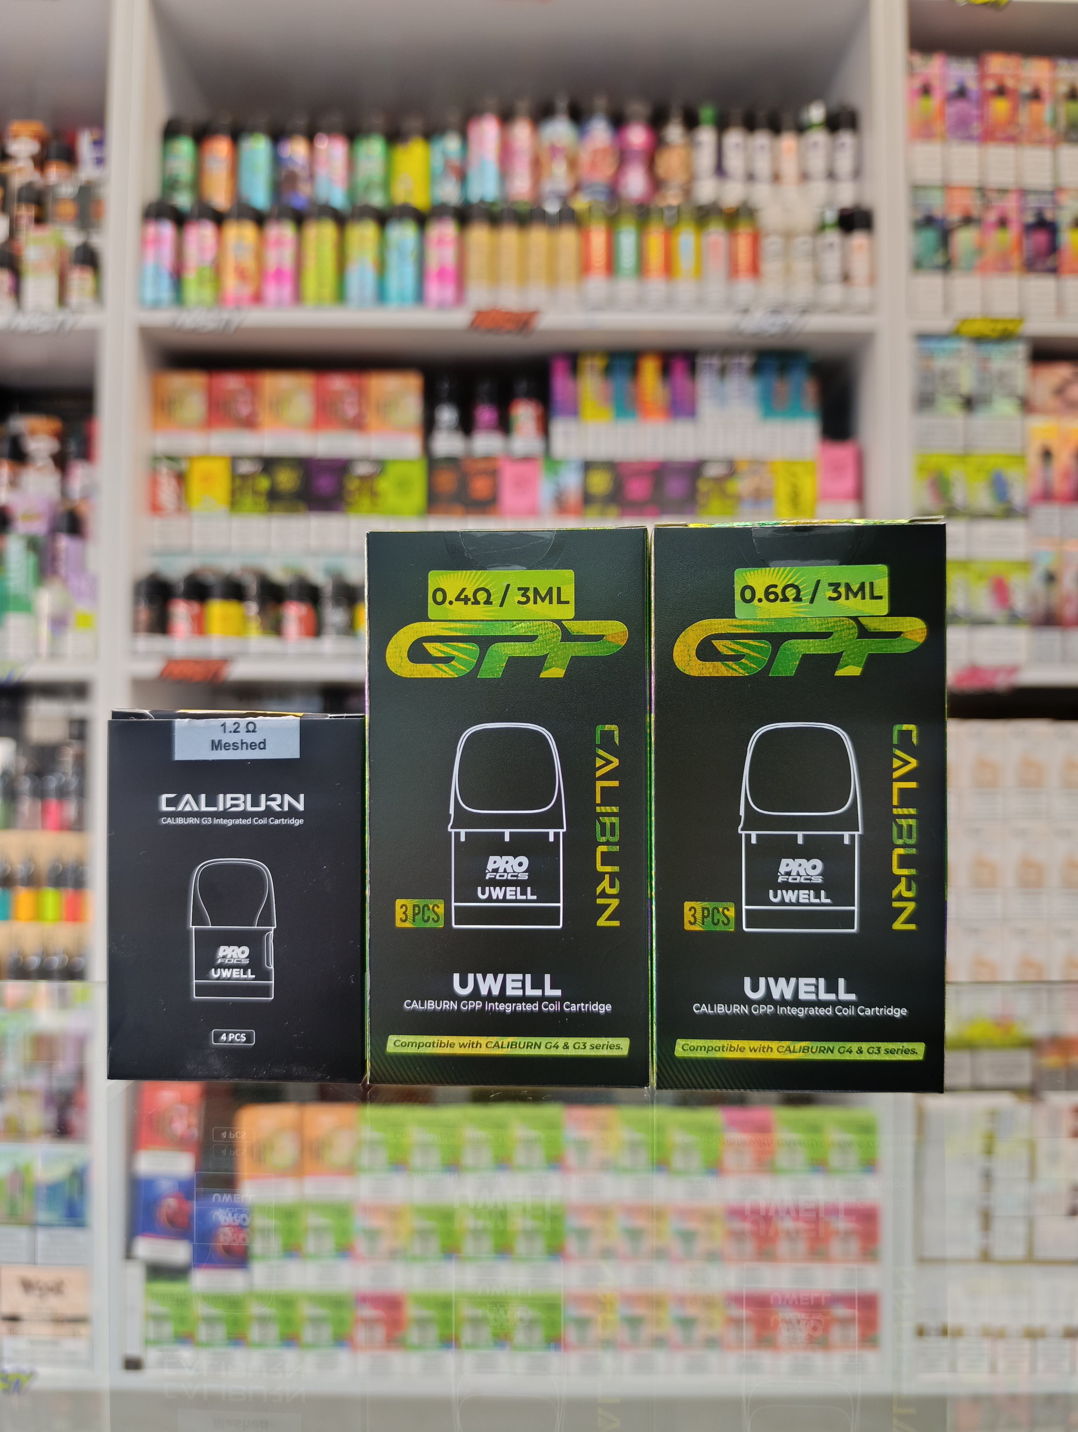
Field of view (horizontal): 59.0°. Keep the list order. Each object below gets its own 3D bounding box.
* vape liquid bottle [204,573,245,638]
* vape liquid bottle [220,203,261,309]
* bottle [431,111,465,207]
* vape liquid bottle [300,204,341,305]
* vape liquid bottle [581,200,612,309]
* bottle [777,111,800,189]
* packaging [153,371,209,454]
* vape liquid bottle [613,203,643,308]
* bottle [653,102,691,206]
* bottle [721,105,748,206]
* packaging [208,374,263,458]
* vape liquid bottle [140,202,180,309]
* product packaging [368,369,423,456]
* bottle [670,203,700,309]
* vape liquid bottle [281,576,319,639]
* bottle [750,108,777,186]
[{"bbox_3d":[-0.297,-0.102,0.900,0.036,0.063,0.036,0,-2,0],"label":"vape liquid bottle"},{"bbox_3d":[-0.282,-0.427,0.900,0.037,0.102,0.037,0,-2,0],"label":"vape liquid bottle"},{"bbox_3d":[-0.092,-0.549,0.964,0.036,0.109,0.036,0,-2,0],"label":"bottle"},{"bbox_3d":[-0.211,-0.431,0.917,0.037,0.109,0.037,0,-2,0],"label":"vape liquid bottle"},{"bbox_3d":[0.061,-0.481,1.005,0.031,0.115,0.031,0,-2,0],"label":"vape liquid bottle"},{"bbox_3d":[0.247,-0.547,0.942,0.026,0.097,0.026,0,-2,0],"label":"bottle"},{"bbox_3d":[-0.366,-0.309,0.989,0.056,0.087,0.027,0,-1,0],"label":"packaging"},{"bbox_3d":[0.087,-0.455,0.940,0.029,0.105,0.029,0,-1,0],"label":"vape liquid bottle"},{"bbox_3d":[0.141,-0.589,1.005,0.038,0.110,0.038,0,-1,0],"label":"bottle"},{"bbox_3d":[0.215,-0.610,1.048,0.030,0.113,0.030,0,-2,0],"label":"bottle"},{"bbox_3d":[-0.299,-0.292,0.940,0.051,0.083,0.030,0,-2,0],"label":"packaging"},{"bbox_3d":[-0.401,-0.481,1.008,0.038,0.114,0.038,0,-2,0],"label":"vape liquid bottle"},{"bbox_3d":[-0.141,-0.292,0.940,0.051,0.083,0.030,0,-2,0],"label":"product packaging"},{"bbox_3d":[0.138,-0.428,0.900,0.028,0.105,0.028,0,-2,0],"label":"bottle"},{"bbox_3d":[-0.226,-0.102,0.900,0.036,0.062,0.036,0,-2,0],"label":"vape liquid bottle"},{"bbox_3d":[0.222,-0.547,0.942,0.027,0.097,0.027,0,-2,0],"label":"bottle"}]

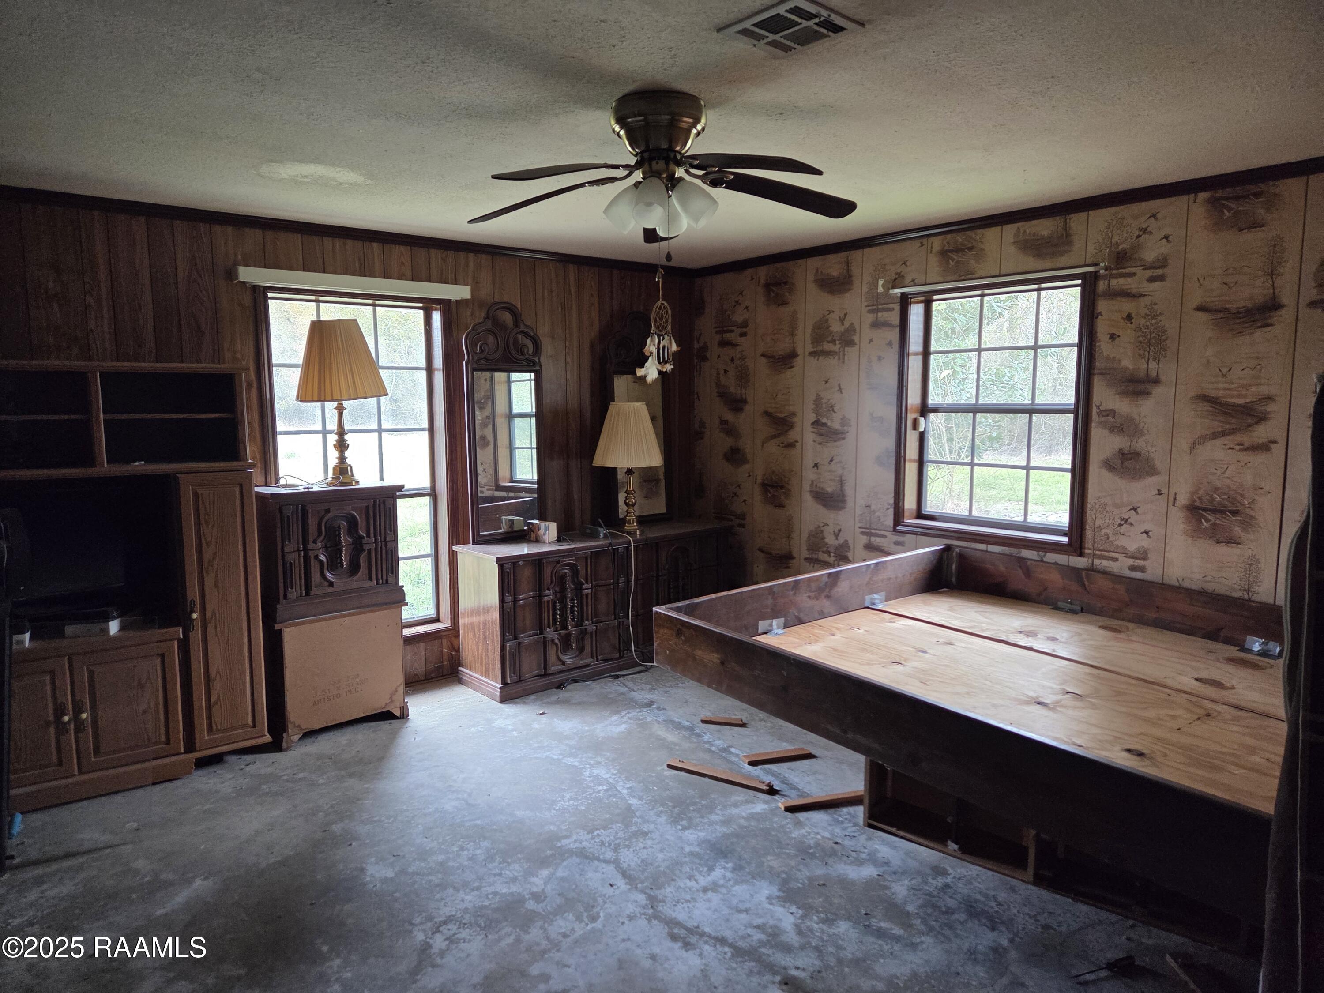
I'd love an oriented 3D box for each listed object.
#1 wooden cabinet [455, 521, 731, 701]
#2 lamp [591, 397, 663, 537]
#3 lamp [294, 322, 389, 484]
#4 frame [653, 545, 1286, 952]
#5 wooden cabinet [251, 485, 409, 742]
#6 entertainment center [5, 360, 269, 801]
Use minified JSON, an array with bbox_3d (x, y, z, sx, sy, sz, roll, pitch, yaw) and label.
[{"bbox_3d":[-0.338,0.618,5.323,1.760,0.767,0.455,-6,8,-41],"label":"wooden cabinet"},{"bbox_3d":[-0.186,-0.167,5.281,0.420,0.799,0.420,0,6,0],"label":"lamp"},{"bbox_3d":[-1.550,-0.446,4.203,0.440,0.787,0.440,-5,8,-38],"label":"lamp"},{"bbox_3d":[1.380,0.840,2.972,1.935,0.845,2.210,-5,8,-38],"label":"frame"},{"bbox_3d":[-1.603,0.531,4.276,0.630,1.175,0.410,-5,8,-38],"label":"wooden cabinet"},{"bbox_3d":[-2.328,0.326,3.666,1.130,1.720,0.470,-5,8,-38],"label":"entertainment center"}]

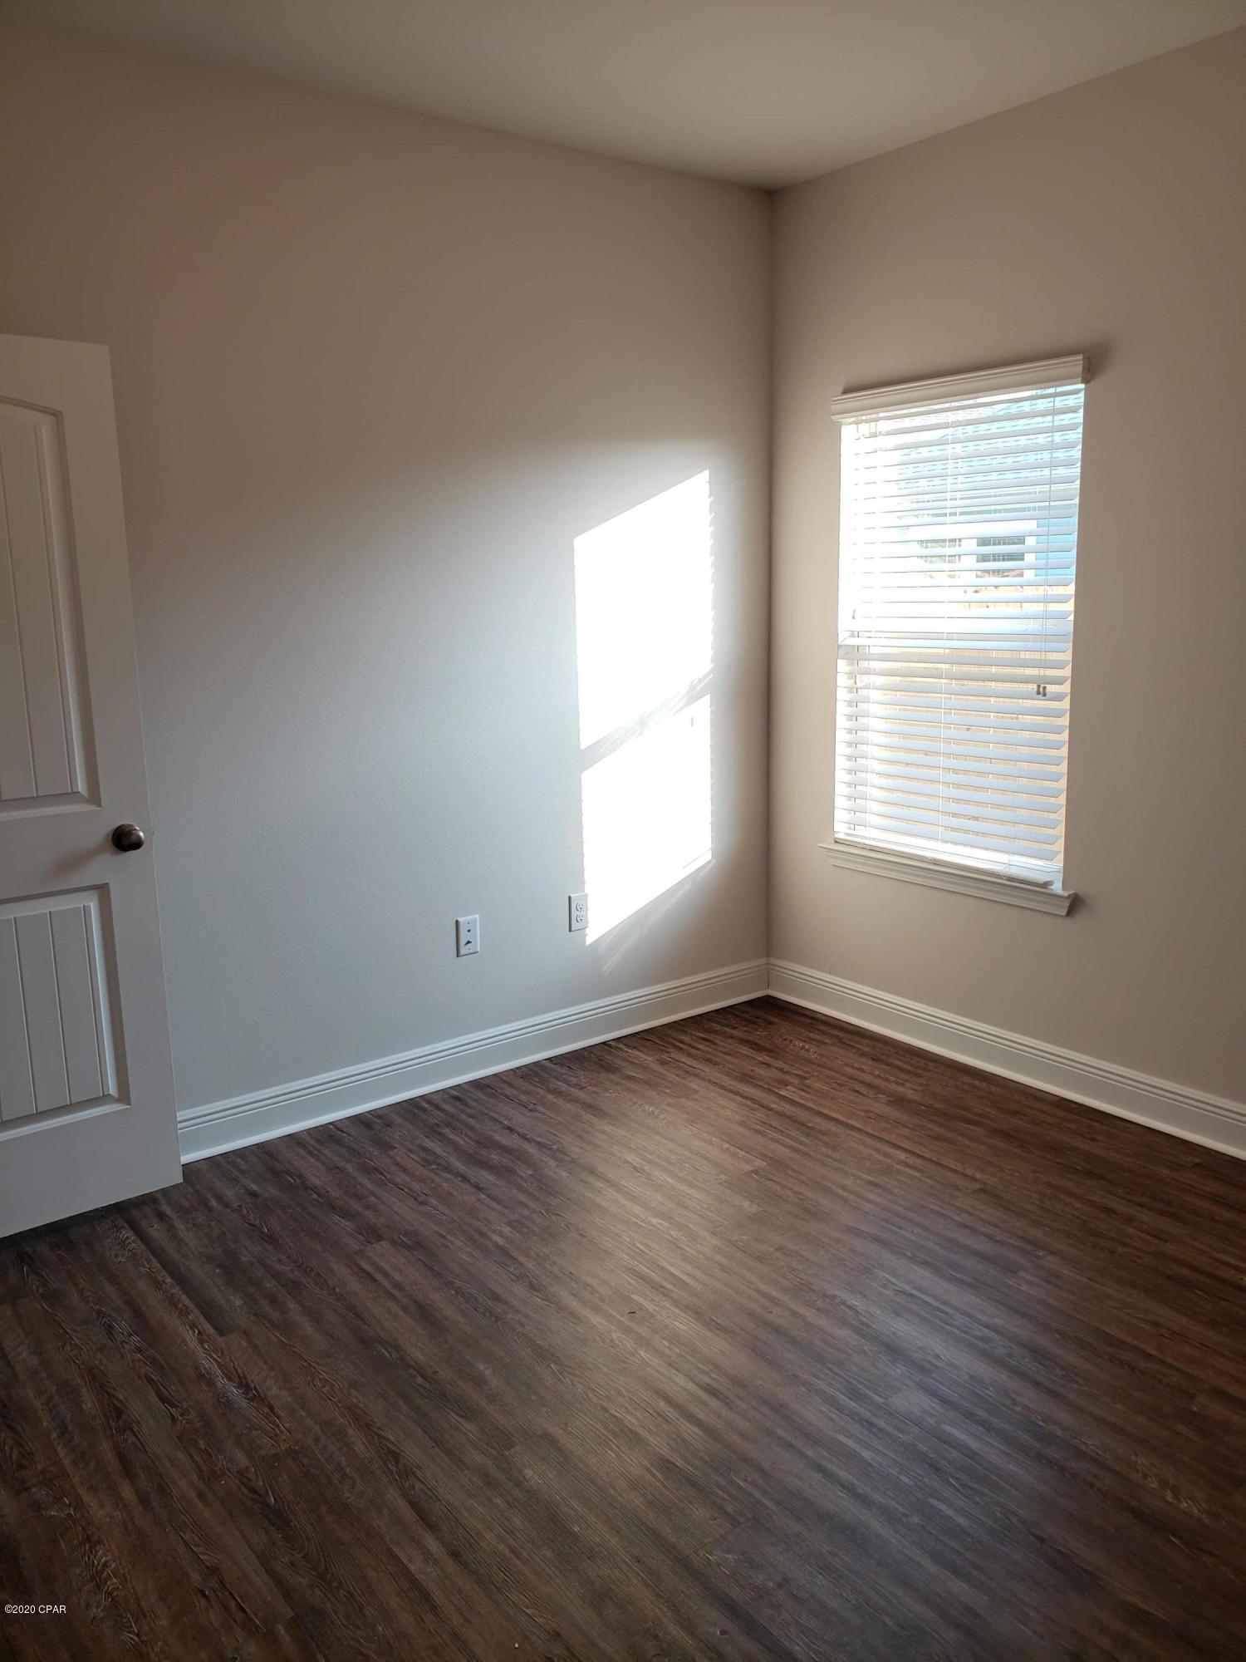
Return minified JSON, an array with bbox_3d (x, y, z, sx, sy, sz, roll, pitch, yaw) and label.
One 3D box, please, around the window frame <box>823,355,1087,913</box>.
[{"bbox_3d":[0.984,-0.571,3.775,0.100,1.500,0.940,-9,14,-36],"label":"window frame"}]

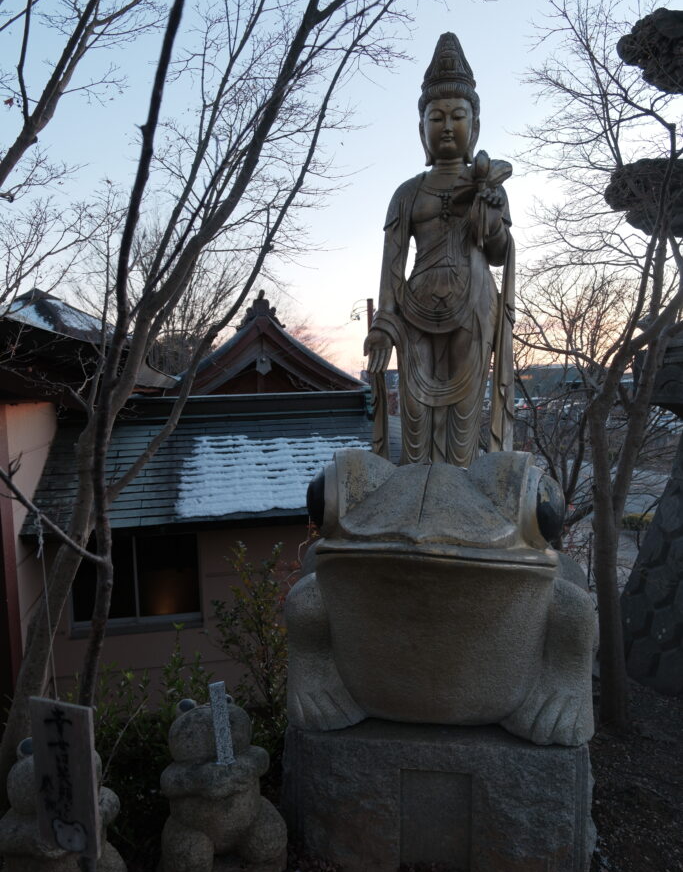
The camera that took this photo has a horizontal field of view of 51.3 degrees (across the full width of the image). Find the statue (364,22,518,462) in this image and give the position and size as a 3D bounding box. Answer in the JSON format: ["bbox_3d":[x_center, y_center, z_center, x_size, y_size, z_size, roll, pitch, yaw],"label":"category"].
[{"bbox_3d":[0.363,-0.629,2.579,0.546,1.596,0.360,0,5,7],"label":"statue"}]

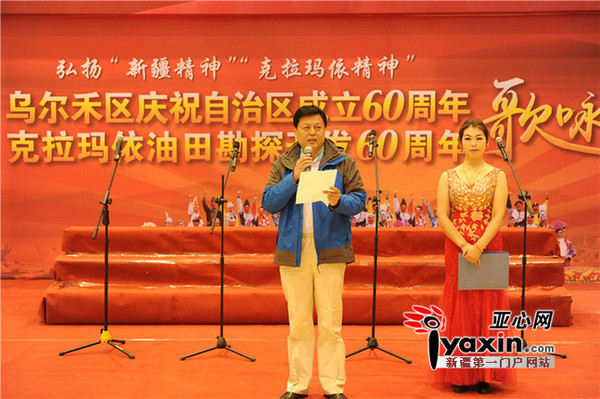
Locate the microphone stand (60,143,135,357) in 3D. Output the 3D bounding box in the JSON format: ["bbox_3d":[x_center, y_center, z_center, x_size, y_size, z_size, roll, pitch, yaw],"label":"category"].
[{"bbox_3d":[-1.363,0.336,7.346,0.537,1.574,0.528,2,3,25],"label":"microphone stand"}]

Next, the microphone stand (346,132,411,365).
[{"bbox_3d":[0.497,0.322,7.255,0.540,1.641,0.585,0,3,-8],"label":"microphone stand"}]

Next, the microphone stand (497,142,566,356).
[{"bbox_3d":[1.568,0.348,7.356,0.546,1.597,0.573,-1,3,-24],"label":"microphone stand"}]

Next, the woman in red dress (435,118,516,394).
[{"bbox_3d":[1.109,0.347,6.234,0.520,1.700,0.400,1,3,8],"label":"woman in red dress"}]

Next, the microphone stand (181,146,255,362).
[{"bbox_3d":[-0.507,0.359,7.298,0.543,1.546,0.591,1,3,16],"label":"microphone stand"}]

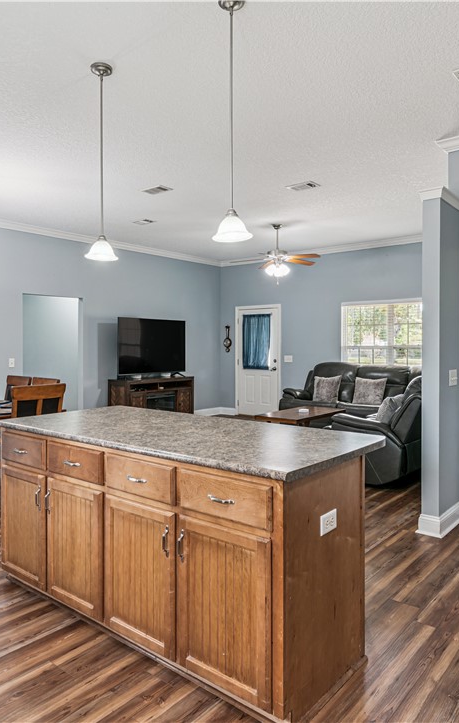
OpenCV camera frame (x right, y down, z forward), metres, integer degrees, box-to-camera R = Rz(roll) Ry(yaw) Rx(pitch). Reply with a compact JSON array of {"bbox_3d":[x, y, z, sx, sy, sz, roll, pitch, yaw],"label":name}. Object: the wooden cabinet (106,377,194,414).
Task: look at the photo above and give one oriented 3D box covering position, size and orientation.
[{"bbox_3d":[-1.261,0.690,8.549,0.460,0.820,1.480,1,2,39],"label":"wooden cabinet"}]

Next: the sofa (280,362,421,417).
[{"bbox_3d":[1.942,0.607,7.592,2.300,1.070,1.000,1,1,39],"label":"sofa"}]

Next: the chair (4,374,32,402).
[{"bbox_3d":[-2.468,0.682,5.417,0.500,1.030,0.600,1,1,39],"label":"chair"}]

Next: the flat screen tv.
[{"bbox_3d":[-1.240,-0.206,8.480,0.260,0.977,1.460,1,2,39],"label":"flat screen tv"}]

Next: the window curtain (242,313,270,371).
[{"bbox_3d":[0.522,-0.364,9.769,0.650,1.050,0.060,1,2,39],"label":"window curtain"}]

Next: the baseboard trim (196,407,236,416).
[{"bbox_3d":[-0.238,1.017,9.867,0.390,0.135,0.770,1,1,39],"label":"baseboard trim"}]

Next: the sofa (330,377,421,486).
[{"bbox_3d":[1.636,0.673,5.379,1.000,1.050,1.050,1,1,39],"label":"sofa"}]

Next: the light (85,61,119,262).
[{"bbox_3d":[-0.766,-1.201,3.091,0.203,1.160,0.203,0,1,0],"label":"light"}]

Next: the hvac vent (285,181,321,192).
[{"bbox_3d":[0.762,-1.789,5.267,0.300,0.020,0.200,1,1,39],"label":"hvac vent"}]

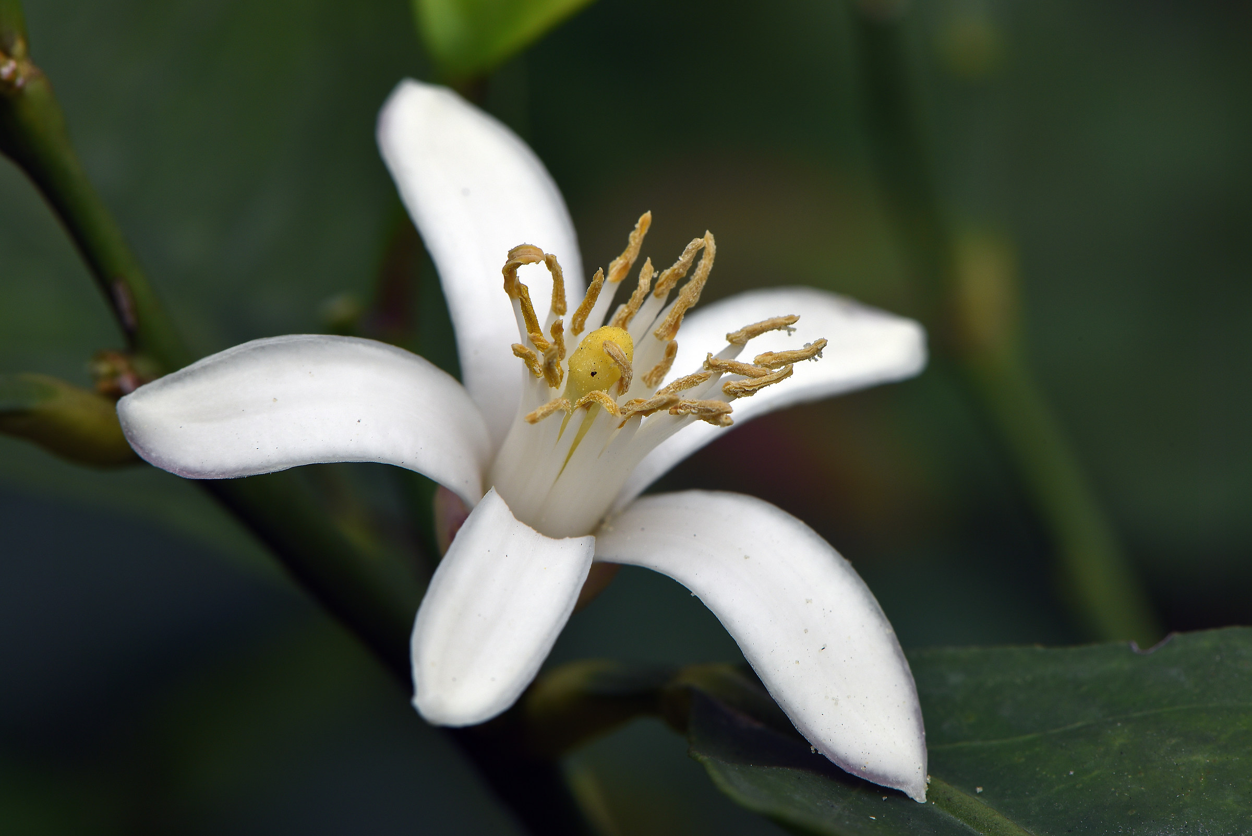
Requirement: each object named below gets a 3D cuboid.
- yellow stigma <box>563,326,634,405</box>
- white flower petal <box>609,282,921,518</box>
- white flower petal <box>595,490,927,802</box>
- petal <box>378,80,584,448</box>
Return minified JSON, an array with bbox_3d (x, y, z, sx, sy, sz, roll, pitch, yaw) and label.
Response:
[{"bbox_3d":[-0.001,-0.002,0.166,0.003,0.004,0.003,9,46,-10],"label":"yellow stigma"},{"bbox_3d":[0.007,-0.002,0.177,0.020,0.004,0.006,-24,72,-29],"label":"white flower petal"},{"bbox_3d":[0.007,0.009,0.168,0.007,0.004,0.021,-33,66,-23],"label":"white flower petal"},{"bbox_3d":[-0.007,-0.008,0.178,0.007,0.004,0.022,-8,62,-20],"label":"petal"}]

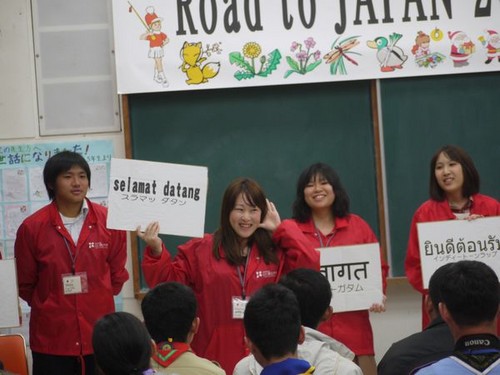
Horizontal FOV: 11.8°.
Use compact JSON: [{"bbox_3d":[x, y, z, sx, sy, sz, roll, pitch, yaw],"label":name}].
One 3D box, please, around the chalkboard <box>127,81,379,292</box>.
[{"bbox_3d":[0.026,-0.047,11.450,1.190,1.100,0.060,-3,0,0],"label":"chalkboard"}]

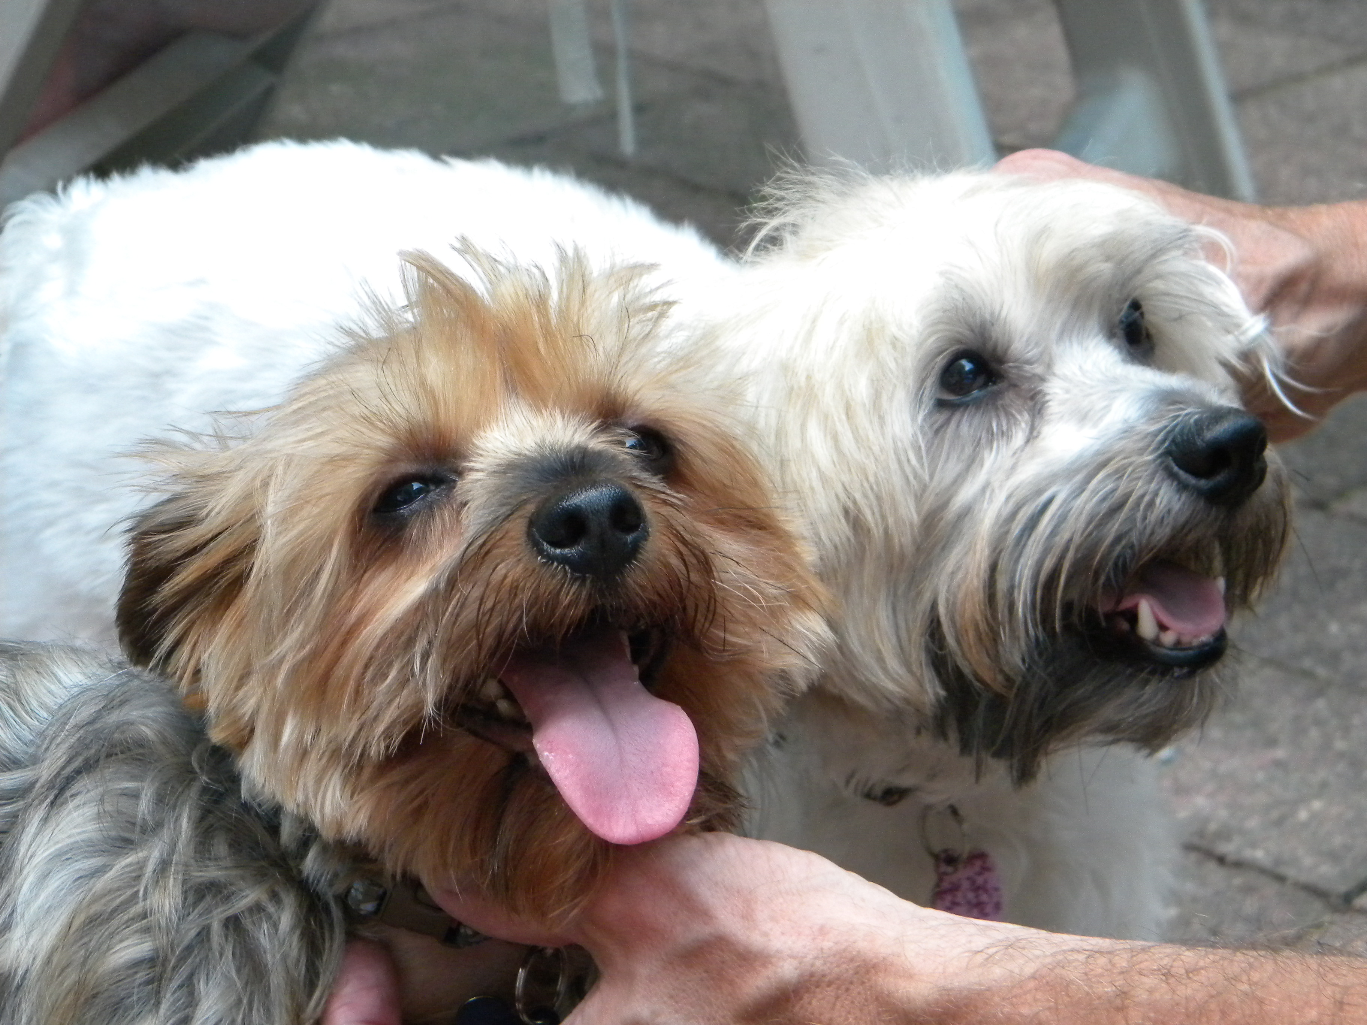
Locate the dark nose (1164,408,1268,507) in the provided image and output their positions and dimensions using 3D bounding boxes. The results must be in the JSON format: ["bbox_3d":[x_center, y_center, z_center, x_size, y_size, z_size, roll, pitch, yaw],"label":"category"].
[{"bbox_3d":[0.141,-0.015,1.100,0.029,0.025,0.023,-15,19,-39],"label":"dark nose"}]

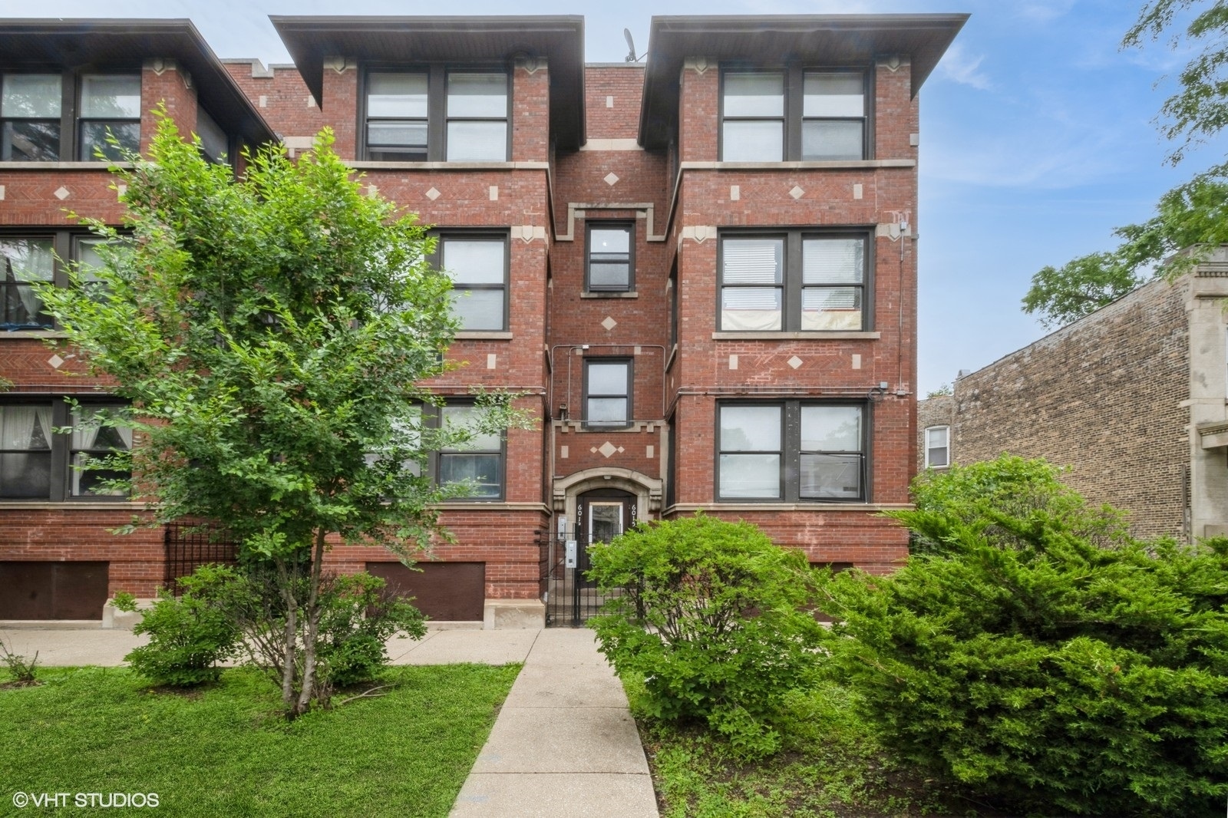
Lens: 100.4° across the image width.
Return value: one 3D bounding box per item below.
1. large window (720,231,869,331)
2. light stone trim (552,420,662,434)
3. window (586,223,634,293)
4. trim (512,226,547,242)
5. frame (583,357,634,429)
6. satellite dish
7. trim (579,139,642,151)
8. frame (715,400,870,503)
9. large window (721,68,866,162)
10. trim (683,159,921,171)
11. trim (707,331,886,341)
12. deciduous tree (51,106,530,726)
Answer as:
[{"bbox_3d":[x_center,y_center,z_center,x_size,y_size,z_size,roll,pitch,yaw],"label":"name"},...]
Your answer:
[{"bbox_3d":[3.343,-2.378,9.430,2.883,1.927,0.180,1,0,0],"label":"large window"},{"bbox_3d":[-0.147,0.388,11.200,2.416,0.315,0.200,1,0,0],"label":"light stone trim"},{"bbox_3d":[-0.085,-3.358,11.300,1.080,1.570,0.150,1,-1,0],"label":"window"},{"bbox_3d":[-1.516,-3.122,9.150,0.620,0.310,0.170,1,-1,0],"label":"trim"},{"bbox_3d":[-0.138,-0.350,11.300,1.060,1.546,0.160,1,0,0],"label":"frame"},{"bbox_3d":[0.424,-8.444,11.900,0.420,0.800,0.650,1,-1,0],"label":"satellite dish"},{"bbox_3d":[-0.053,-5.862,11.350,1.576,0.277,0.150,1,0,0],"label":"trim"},{"bbox_3d":[3.227,0.759,9.200,2.800,1.860,0.150,1,-1,0],"label":"frame"},{"bbox_3d":[3.324,-5.448,9.450,2.730,1.754,0.180,1,0,0],"label":"large window"},{"bbox_3d":[3.260,-4.342,9.100,4.150,0.140,0.180,1,-1,0],"label":"trim"},{"bbox_3d":[3.247,-1.297,9.100,2.980,0.130,0.160,1,-1,0],"label":"trim"},{"bbox_3d":[-2.953,0.055,4.550,4.327,5.365,3.600,1,0,0],"label":"deciduous tree"}]

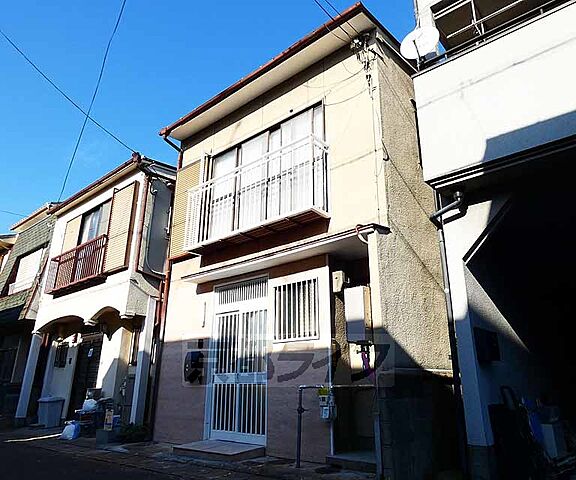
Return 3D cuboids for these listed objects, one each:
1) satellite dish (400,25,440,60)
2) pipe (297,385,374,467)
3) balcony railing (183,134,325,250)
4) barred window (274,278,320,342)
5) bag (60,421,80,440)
[{"bbox_3d":[1.850,-2.768,5.100,0.500,0.500,0.280,-12,-23,30],"label":"satellite dish"},{"bbox_3d":[0.503,2.015,3.910,1.037,0.859,0.158,-15,-25,35],"label":"pipe"},{"bbox_3d":[-0.627,-0.604,5.869,2.770,1.156,0.405,-15,-25,35],"label":"balcony railing"},{"bbox_3d":[0.079,0.961,4.958,0.792,0.824,0.109,-15,-25,35],"label":"barred window"},{"bbox_3d":[-3.634,3.183,6.080,0.290,0.310,0.280,-15,-25,35],"label":"bag"}]

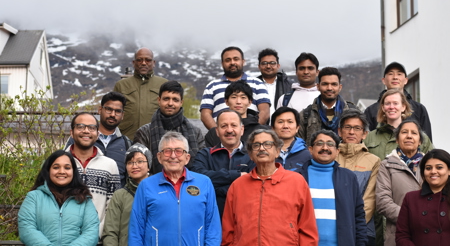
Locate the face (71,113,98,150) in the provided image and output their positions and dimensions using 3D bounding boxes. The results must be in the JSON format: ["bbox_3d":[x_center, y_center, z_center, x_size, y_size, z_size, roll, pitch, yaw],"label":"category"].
[{"bbox_3d":[-0.896,0.054,8.400,0.178,0.235,0.200,5,-9,-5],"label":"face"}]

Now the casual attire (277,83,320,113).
[{"bbox_3d":[0.610,0.003,9.950,0.460,0.620,0.270,-1,-9,4],"label":"casual attire"}]

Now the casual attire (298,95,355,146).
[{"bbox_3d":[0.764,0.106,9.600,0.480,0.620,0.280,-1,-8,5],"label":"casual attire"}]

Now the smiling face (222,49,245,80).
[{"bbox_3d":[0.064,-0.444,9.950,0.165,0.228,0.190,-5,-9,6],"label":"smiling face"}]

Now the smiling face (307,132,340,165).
[{"bbox_3d":[0.618,0.161,8.150,0.175,0.200,0.160,0,-4,3],"label":"smiling face"}]

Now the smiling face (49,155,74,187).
[{"bbox_3d":[-0.970,0.288,7.800,0.150,0.190,0.150,0,-4,-6],"label":"smiling face"}]

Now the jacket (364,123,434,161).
[{"bbox_3d":[1.230,0.325,9.200,0.500,0.650,0.300,-2,-9,12],"label":"jacket"}]

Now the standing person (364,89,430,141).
[{"bbox_3d":[1.183,0.575,8.850,0.480,1.650,0.320,0,-10,0],"label":"standing person"}]

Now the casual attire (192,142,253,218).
[{"bbox_3d":[0.023,0.446,8.550,0.530,0.640,0.300,0,-8,-2],"label":"casual attire"}]

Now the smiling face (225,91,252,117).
[{"bbox_3d":[0.097,-0.163,9.100,0.180,0.210,0.200,0,-10,0],"label":"smiling face"}]

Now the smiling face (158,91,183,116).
[{"bbox_3d":[-0.379,-0.143,9.150,0.165,0.190,0.160,0,-4,-3],"label":"smiling face"}]

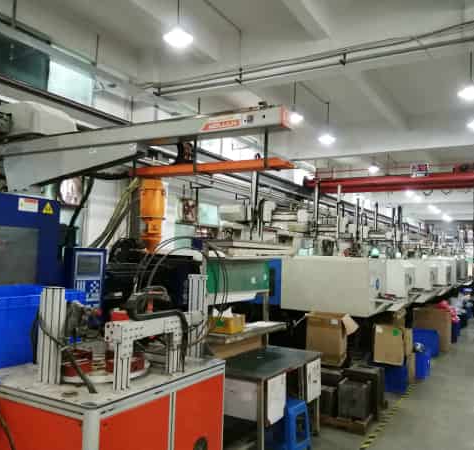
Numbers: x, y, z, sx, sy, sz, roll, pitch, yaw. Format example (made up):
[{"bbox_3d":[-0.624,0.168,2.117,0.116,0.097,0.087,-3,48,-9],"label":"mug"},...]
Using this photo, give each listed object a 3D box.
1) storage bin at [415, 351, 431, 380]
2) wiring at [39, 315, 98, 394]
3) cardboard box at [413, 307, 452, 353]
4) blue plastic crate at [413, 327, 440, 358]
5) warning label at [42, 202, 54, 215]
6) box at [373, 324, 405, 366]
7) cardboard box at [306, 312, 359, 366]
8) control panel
[{"bbox_3d":[2.582,1.945,6.348,0.280,0.400,0.280,0,-3,32],"label":"storage bin"},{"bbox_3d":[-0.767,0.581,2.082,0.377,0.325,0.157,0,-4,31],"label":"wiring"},{"bbox_3d":[3.762,1.970,8.658,0.604,0.762,0.550,0,-4,31],"label":"cardboard box"},{"bbox_3d":[3.390,2.067,8.111,0.460,0.486,0.480,0,-4,31],"label":"blue plastic crate"},{"bbox_3d":[-1.363,-0.121,3.250,0.004,0.086,0.094,0,-4,31],"label":"warning label"},{"bbox_3d":[2.061,1.560,5.993,0.363,0.503,0.360,0,-4,31],"label":"box"},{"bbox_3d":[1.022,1.245,5.022,0.410,0.540,0.340,0,-4,31],"label":"cardboard box"},{"bbox_3d":[-1.150,0.398,3.420,0.120,0.450,0.285,0,-4,37],"label":"control panel"}]

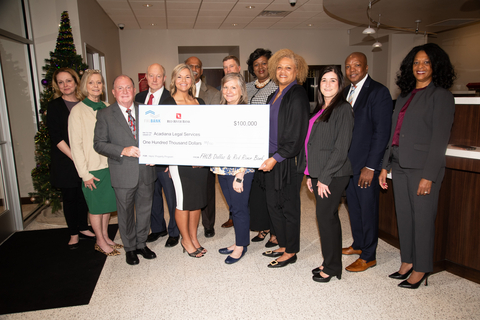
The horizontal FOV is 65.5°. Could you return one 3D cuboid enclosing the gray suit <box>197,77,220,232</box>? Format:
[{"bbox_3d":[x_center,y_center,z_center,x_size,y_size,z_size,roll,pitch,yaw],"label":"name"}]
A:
[{"bbox_3d":[-0.428,-0.026,3.861,0.530,1.580,0.330,-3,10,-6],"label":"gray suit"}]

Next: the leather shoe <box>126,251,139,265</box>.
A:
[{"bbox_3d":[-0.989,0.848,3.398,0.110,0.110,0.295,-5,10,-19],"label":"leather shoe"}]

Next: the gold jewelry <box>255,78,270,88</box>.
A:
[{"bbox_3d":[0.208,-0.710,3.420,0.165,0.090,0.140,2,10,21],"label":"gold jewelry"}]

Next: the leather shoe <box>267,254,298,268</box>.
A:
[{"bbox_3d":[0.364,0.855,3.217,0.265,0.080,0.085,-5,10,-16],"label":"leather shoe"}]

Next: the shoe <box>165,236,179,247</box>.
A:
[{"bbox_3d":[-0.657,0.773,3.772,0.110,0.110,0.295,0,10,13],"label":"shoe"}]

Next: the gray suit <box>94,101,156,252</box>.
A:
[{"bbox_3d":[-0.972,0.167,3.282,0.560,1.370,0.380,-7,11,-27],"label":"gray suit"}]

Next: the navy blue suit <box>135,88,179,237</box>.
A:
[{"bbox_3d":[-0.820,0.057,3.813,0.530,1.480,0.330,0,10,12],"label":"navy blue suit"}]

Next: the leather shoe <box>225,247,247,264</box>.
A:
[{"bbox_3d":[-0.031,0.849,3.353,0.085,0.075,0.250,7,13,42],"label":"leather shoe"}]

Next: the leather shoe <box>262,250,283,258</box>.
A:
[{"bbox_3d":[0.323,0.829,3.381,0.260,0.080,0.085,-3,10,-6],"label":"leather shoe"}]

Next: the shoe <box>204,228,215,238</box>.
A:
[{"bbox_3d":[-0.328,0.729,4.025,0.105,0.110,0.300,-3,10,-4],"label":"shoe"}]

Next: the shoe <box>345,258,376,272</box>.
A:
[{"bbox_3d":[1.013,0.837,3.122,0.300,0.100,0.105,-5,10,-16],"label":"shoe"}]

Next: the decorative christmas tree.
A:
[{"bbox_3d":[-2.063,-0.522,4.585,1.050,2.460,1.000,-5,10,-17],"label":"decorative christmas tree"}]

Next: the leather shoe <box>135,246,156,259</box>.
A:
[{"bbox_3d":[-0.890,0.830,3.554,0.105,0.110,0.295,-11,13,-43],"label":"leather shoe"}]

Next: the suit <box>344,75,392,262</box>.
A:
[{"bbox_3d":[1.046,0.075,3.104,0.350,1.520,0.510,-8,12,-34],"label":"suit"}]

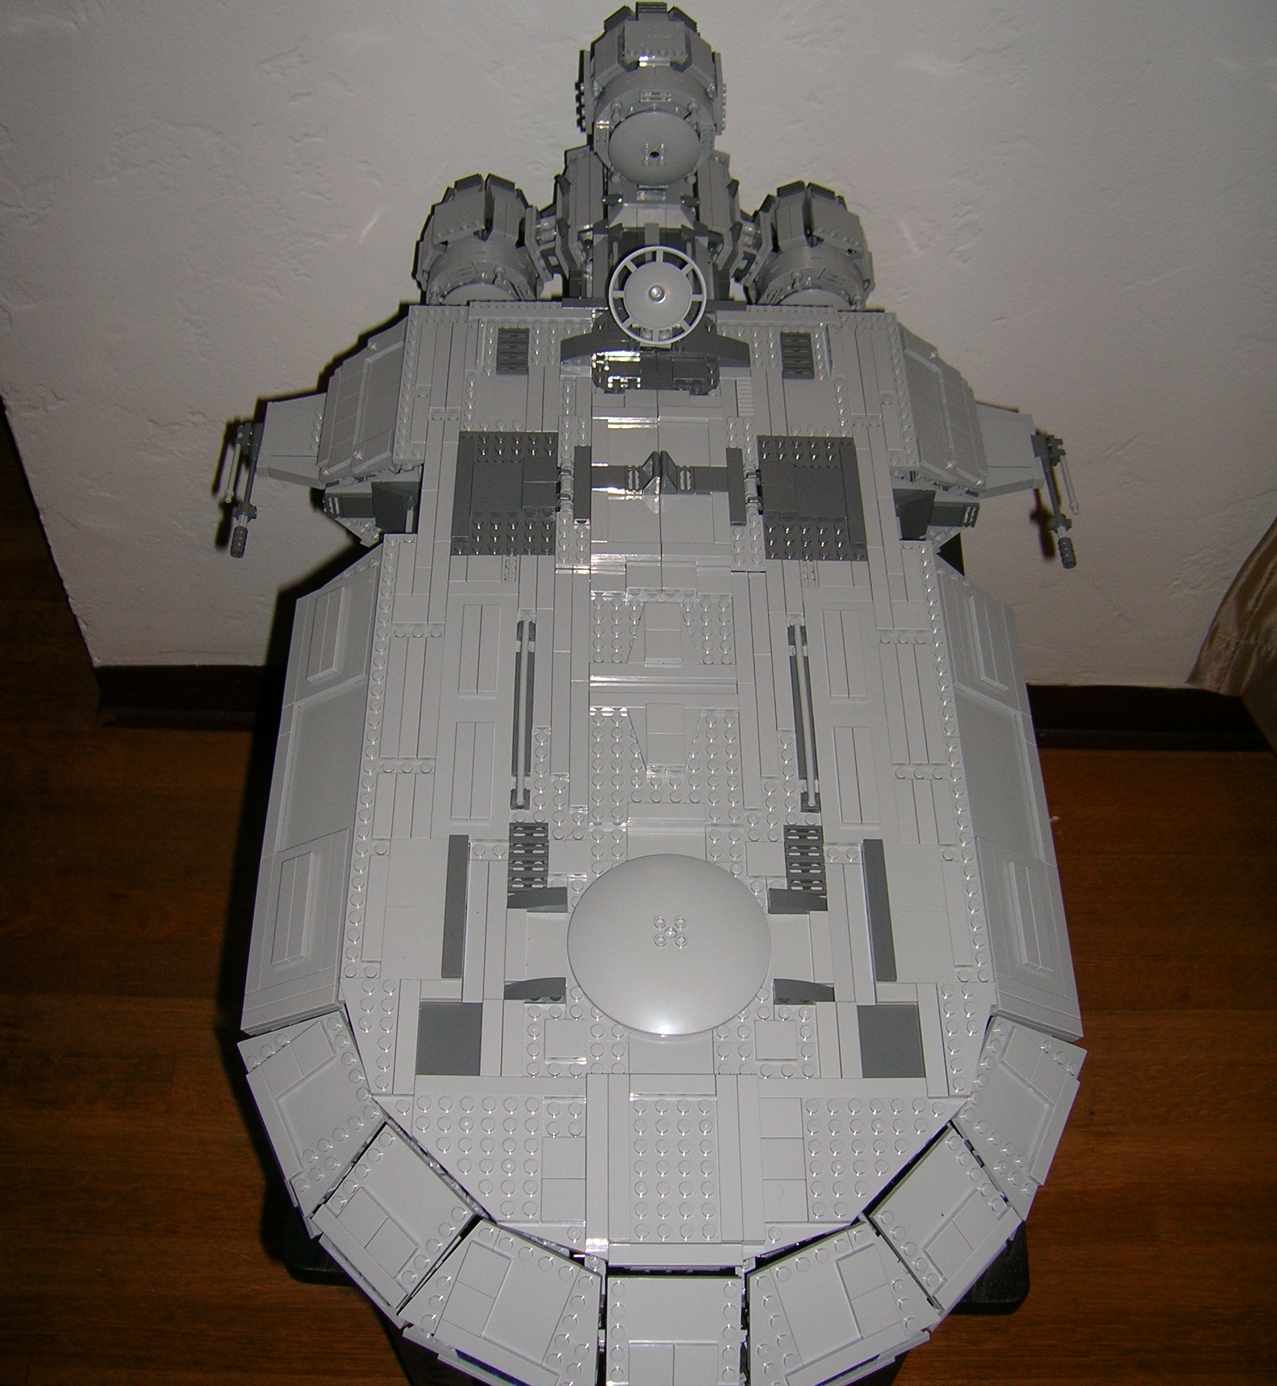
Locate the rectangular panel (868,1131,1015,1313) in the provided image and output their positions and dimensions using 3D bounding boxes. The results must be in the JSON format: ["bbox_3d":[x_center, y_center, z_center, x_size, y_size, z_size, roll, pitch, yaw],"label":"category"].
[{"bbox_3d":[0.117,0.202,0.643,0.049,0.008,0.050,-40,101,-24],"label":"rectangular panel"}]

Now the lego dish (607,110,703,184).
[{"bbox_3d":[0.009,-0.288,0.891,0.048,0.048,0.009,1,53,-2],"label":"lego dish"}]

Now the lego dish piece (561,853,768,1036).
[{"bbox_3d":[0.012,0.095,0.654,0.080,0.011,0.080,1,53,-2],"label":"lego dish piece"}]

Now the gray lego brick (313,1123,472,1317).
[{"bbox_3d":[-0.093,0.200,0.639,0.049,0.008,0.050,40,98,20],"label":"gray lego brick"}]

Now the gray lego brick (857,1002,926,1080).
[{"bbox_3d":[0.097,0.134,0.642,0.024,0.004,0.031,1,53,-2],"label":"gray lego brick"}]

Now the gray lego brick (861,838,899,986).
[{"bbox_3d":[0.096,0.088,0.670,0.008,0.005,0.064,1,53,-2],"label":"gray lego brick"}]

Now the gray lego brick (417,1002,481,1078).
[{"bbox_3d":[-0.071,0.132,0.635,0.024,0.004,0.030,1,53,-2],"label":"gray lego brick"}]

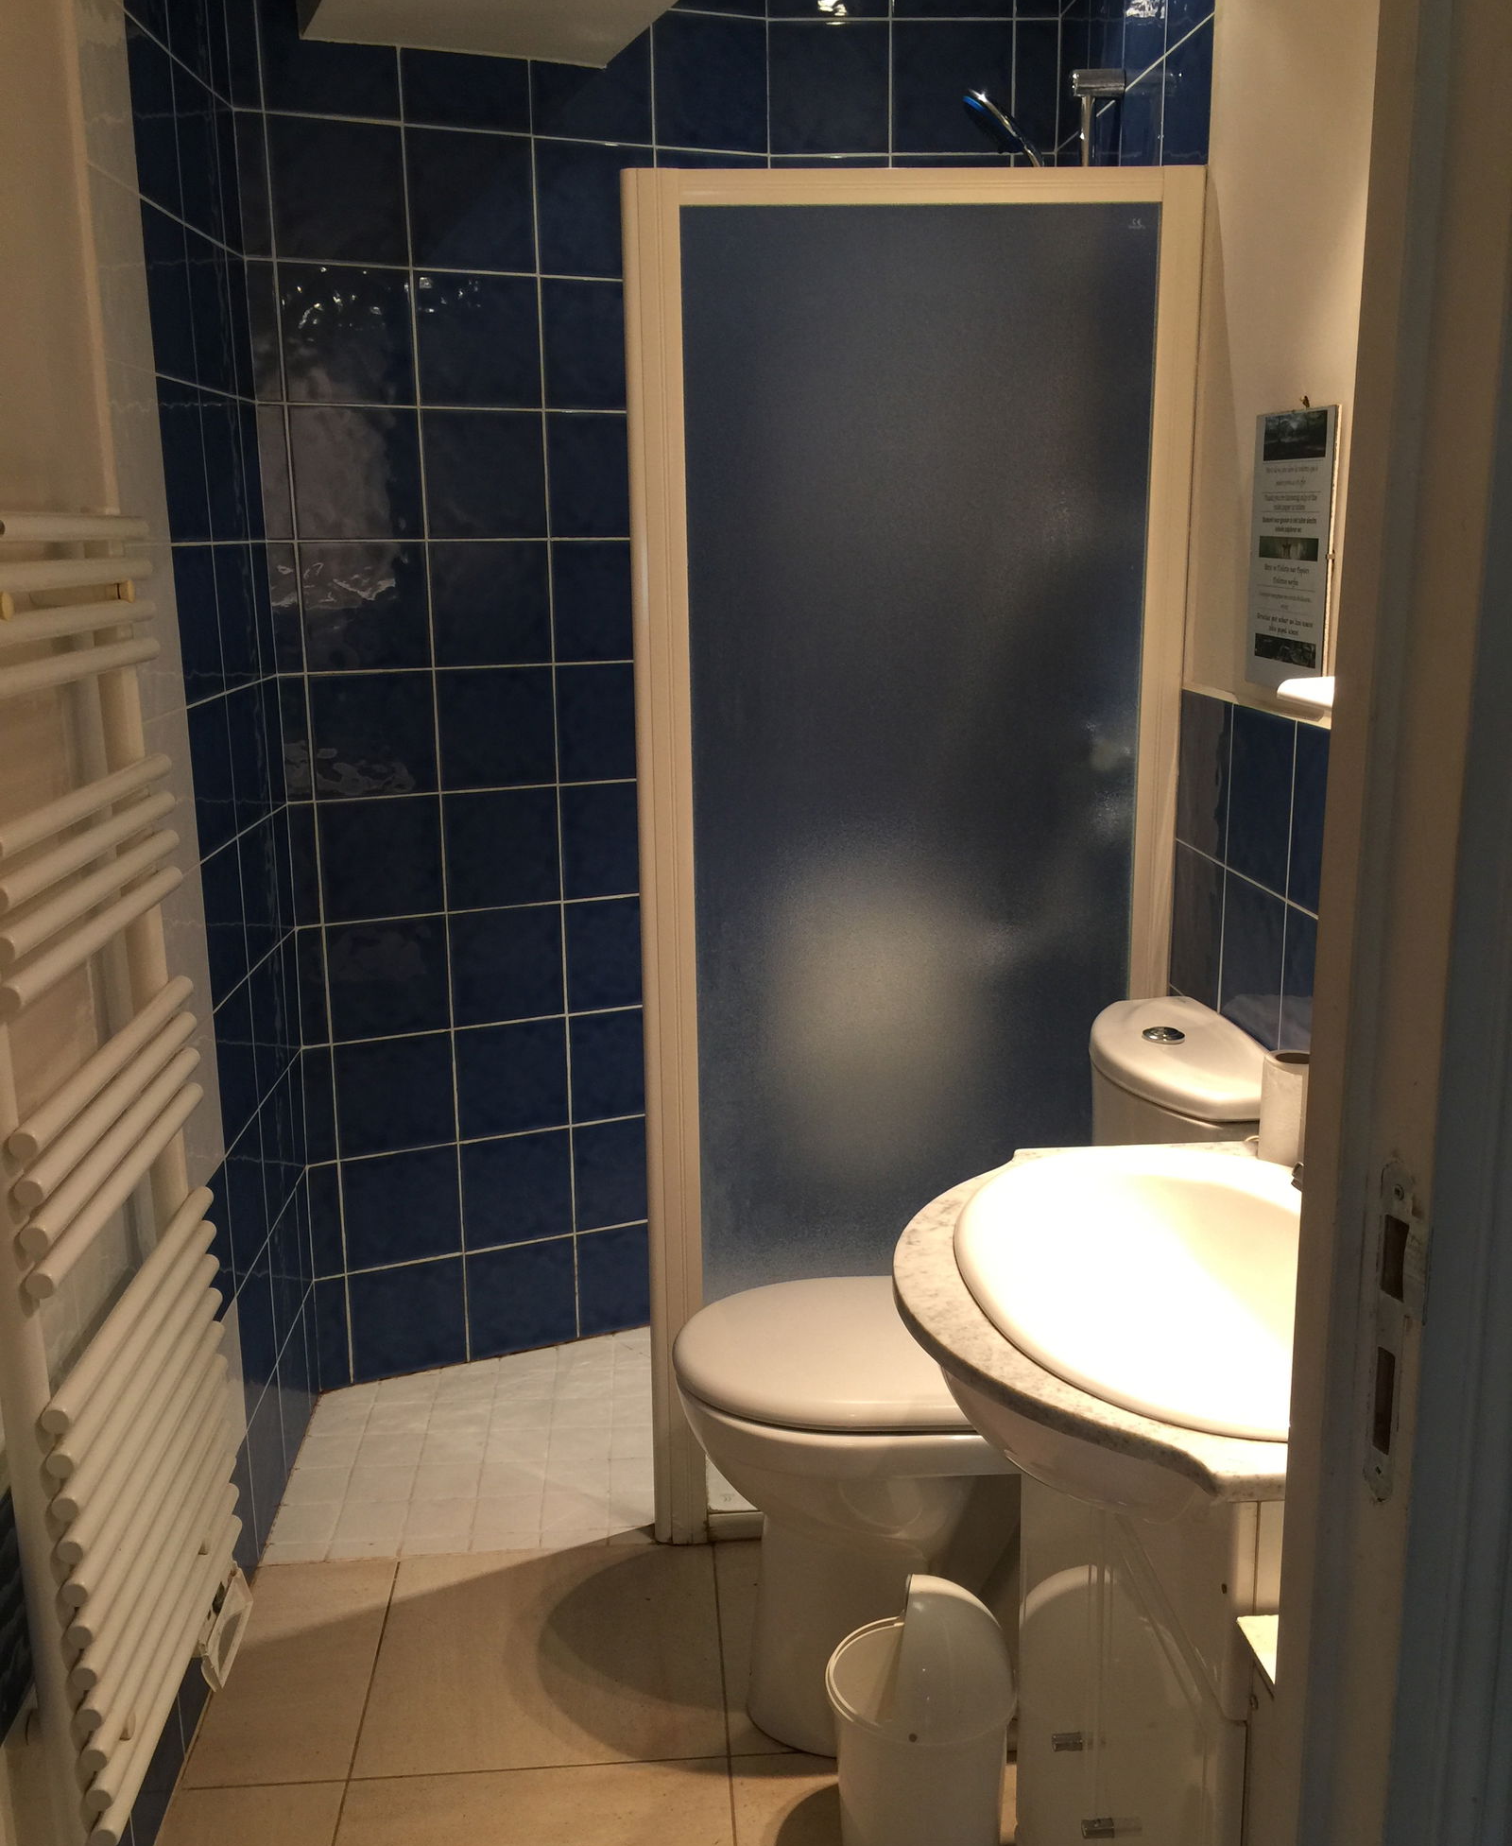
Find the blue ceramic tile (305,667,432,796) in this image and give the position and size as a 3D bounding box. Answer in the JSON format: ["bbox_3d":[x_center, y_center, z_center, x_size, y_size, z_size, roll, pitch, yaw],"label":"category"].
[{"bbox_3d":[-0.611,-0.301,2.700,0.200,0.200,0.010,-7,14,-24],"label":"blue ceramic tile"}]

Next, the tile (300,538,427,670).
[{"bbox_3d":[-0.611,-0.495,2.644,0.197,0.198,0.010,-6,14,-23],"label":"tile"}]

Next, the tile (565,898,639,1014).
[{"bbox_3d":[-0.237,0.050,2.930,0.198,0.198,0.010,-7,14,-24],"label":"tile"}]

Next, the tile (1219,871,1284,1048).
[{"bbox_3d":[0.587,0.052,1.986,0.010,0.198,0.198,-2,13,-4],"label":"tile"}]

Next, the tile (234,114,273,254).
[{"bbox_3d":[-0.733,-1.075,2.469,0.041,0.200,0.010,-7,14,-24],"label":"tile"}]

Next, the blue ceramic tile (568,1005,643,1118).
[{"bbox_3d":[-0.235,0.245,2.975,0.198,0.198,0.010,-7,14,-24],"label":"blue ceramic tile"}]

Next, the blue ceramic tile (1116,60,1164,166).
[{"bbox_3d":[0.539,-1.063,2.345,0.012,0.200,0.200,-1,13,-3],"label":"blue ceramic tile"}]

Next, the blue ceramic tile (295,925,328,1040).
[{"bbox_3d":[-0.717,0.105,2.733,0.045,0.198,0.010,-6,14,-23],"label":"blue ceramic tile"}]

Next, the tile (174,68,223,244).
[{"bbox_3d":[-0.749,-1.028,2.264,0.012,0.200,0.200,-1,13,-3],"label":"tile"}]

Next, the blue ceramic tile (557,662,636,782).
[{"bbox_3d":[-0.244,-0.342,2.868,0.200,0.200,0.010,-6,14,-24],"label":"blue ceramic tile"}]

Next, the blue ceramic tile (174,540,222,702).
[{"bbox_3d":[-0.726,-0.390,2.190,0.010,0.198,0.198,-1,13,-3],"label":"blue ceramic tile"}]

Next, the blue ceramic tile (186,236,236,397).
[{"bbox_3d":[-0.748,-0.832,2.316,0.010,0.200,0.197,-1,13,-2],"label":"blue ceramic tile"}]

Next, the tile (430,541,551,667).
[{"bbox_3d":[-0.430,-0.519,2.741,0.200,0.200,0.010,-6,14,-24],"label":"tile"}]

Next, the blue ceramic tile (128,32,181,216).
[{"bbox_3d":[-0.739,-0.983,2.067,0.012,0.200,0.200,-1,13,-3],"label":"blue ceramic tile"}]

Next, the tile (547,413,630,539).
[{"bbox_3d":[-0.248,-0.737,2.776,0.200,0.200,0.010,-6,14,-24],"label":"tile"}]

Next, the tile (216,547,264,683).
[{"bbox_3d":[-0.741,-0.438,2.401,0.012,0.200,0.200,-1,13,-3],"label":"tile"}]

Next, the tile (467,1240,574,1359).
[{"bbox_3d":[-0.412,0.656,2.985,0.198,0.198,0.010,-7,14,-24],"label":"tile"}]

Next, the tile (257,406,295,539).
[{"bbox_3d":[-0.729,-0.683,2.567,0.039,0.200,0.010,-6,14,-23],"label":"tile"}]

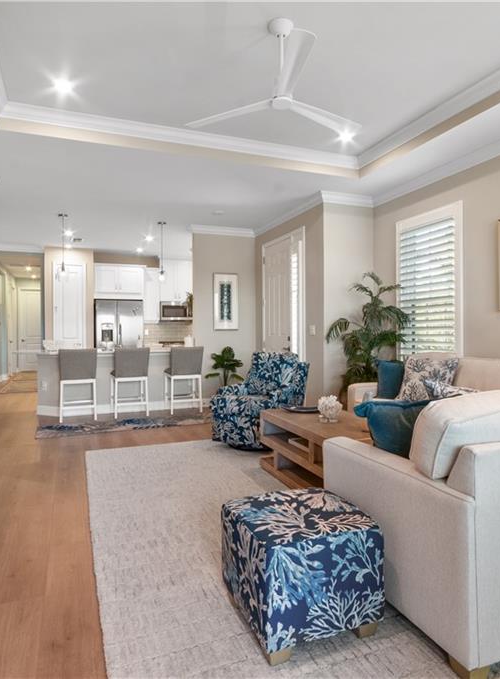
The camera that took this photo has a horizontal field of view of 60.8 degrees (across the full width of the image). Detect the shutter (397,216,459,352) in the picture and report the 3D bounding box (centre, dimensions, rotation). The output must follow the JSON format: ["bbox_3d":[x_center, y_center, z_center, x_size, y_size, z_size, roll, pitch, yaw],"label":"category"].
[{"bbox_3d":[1.881,-0.490,4.589,0.080,1.660,0.870,0,1,-23],"label":"shutter"}]

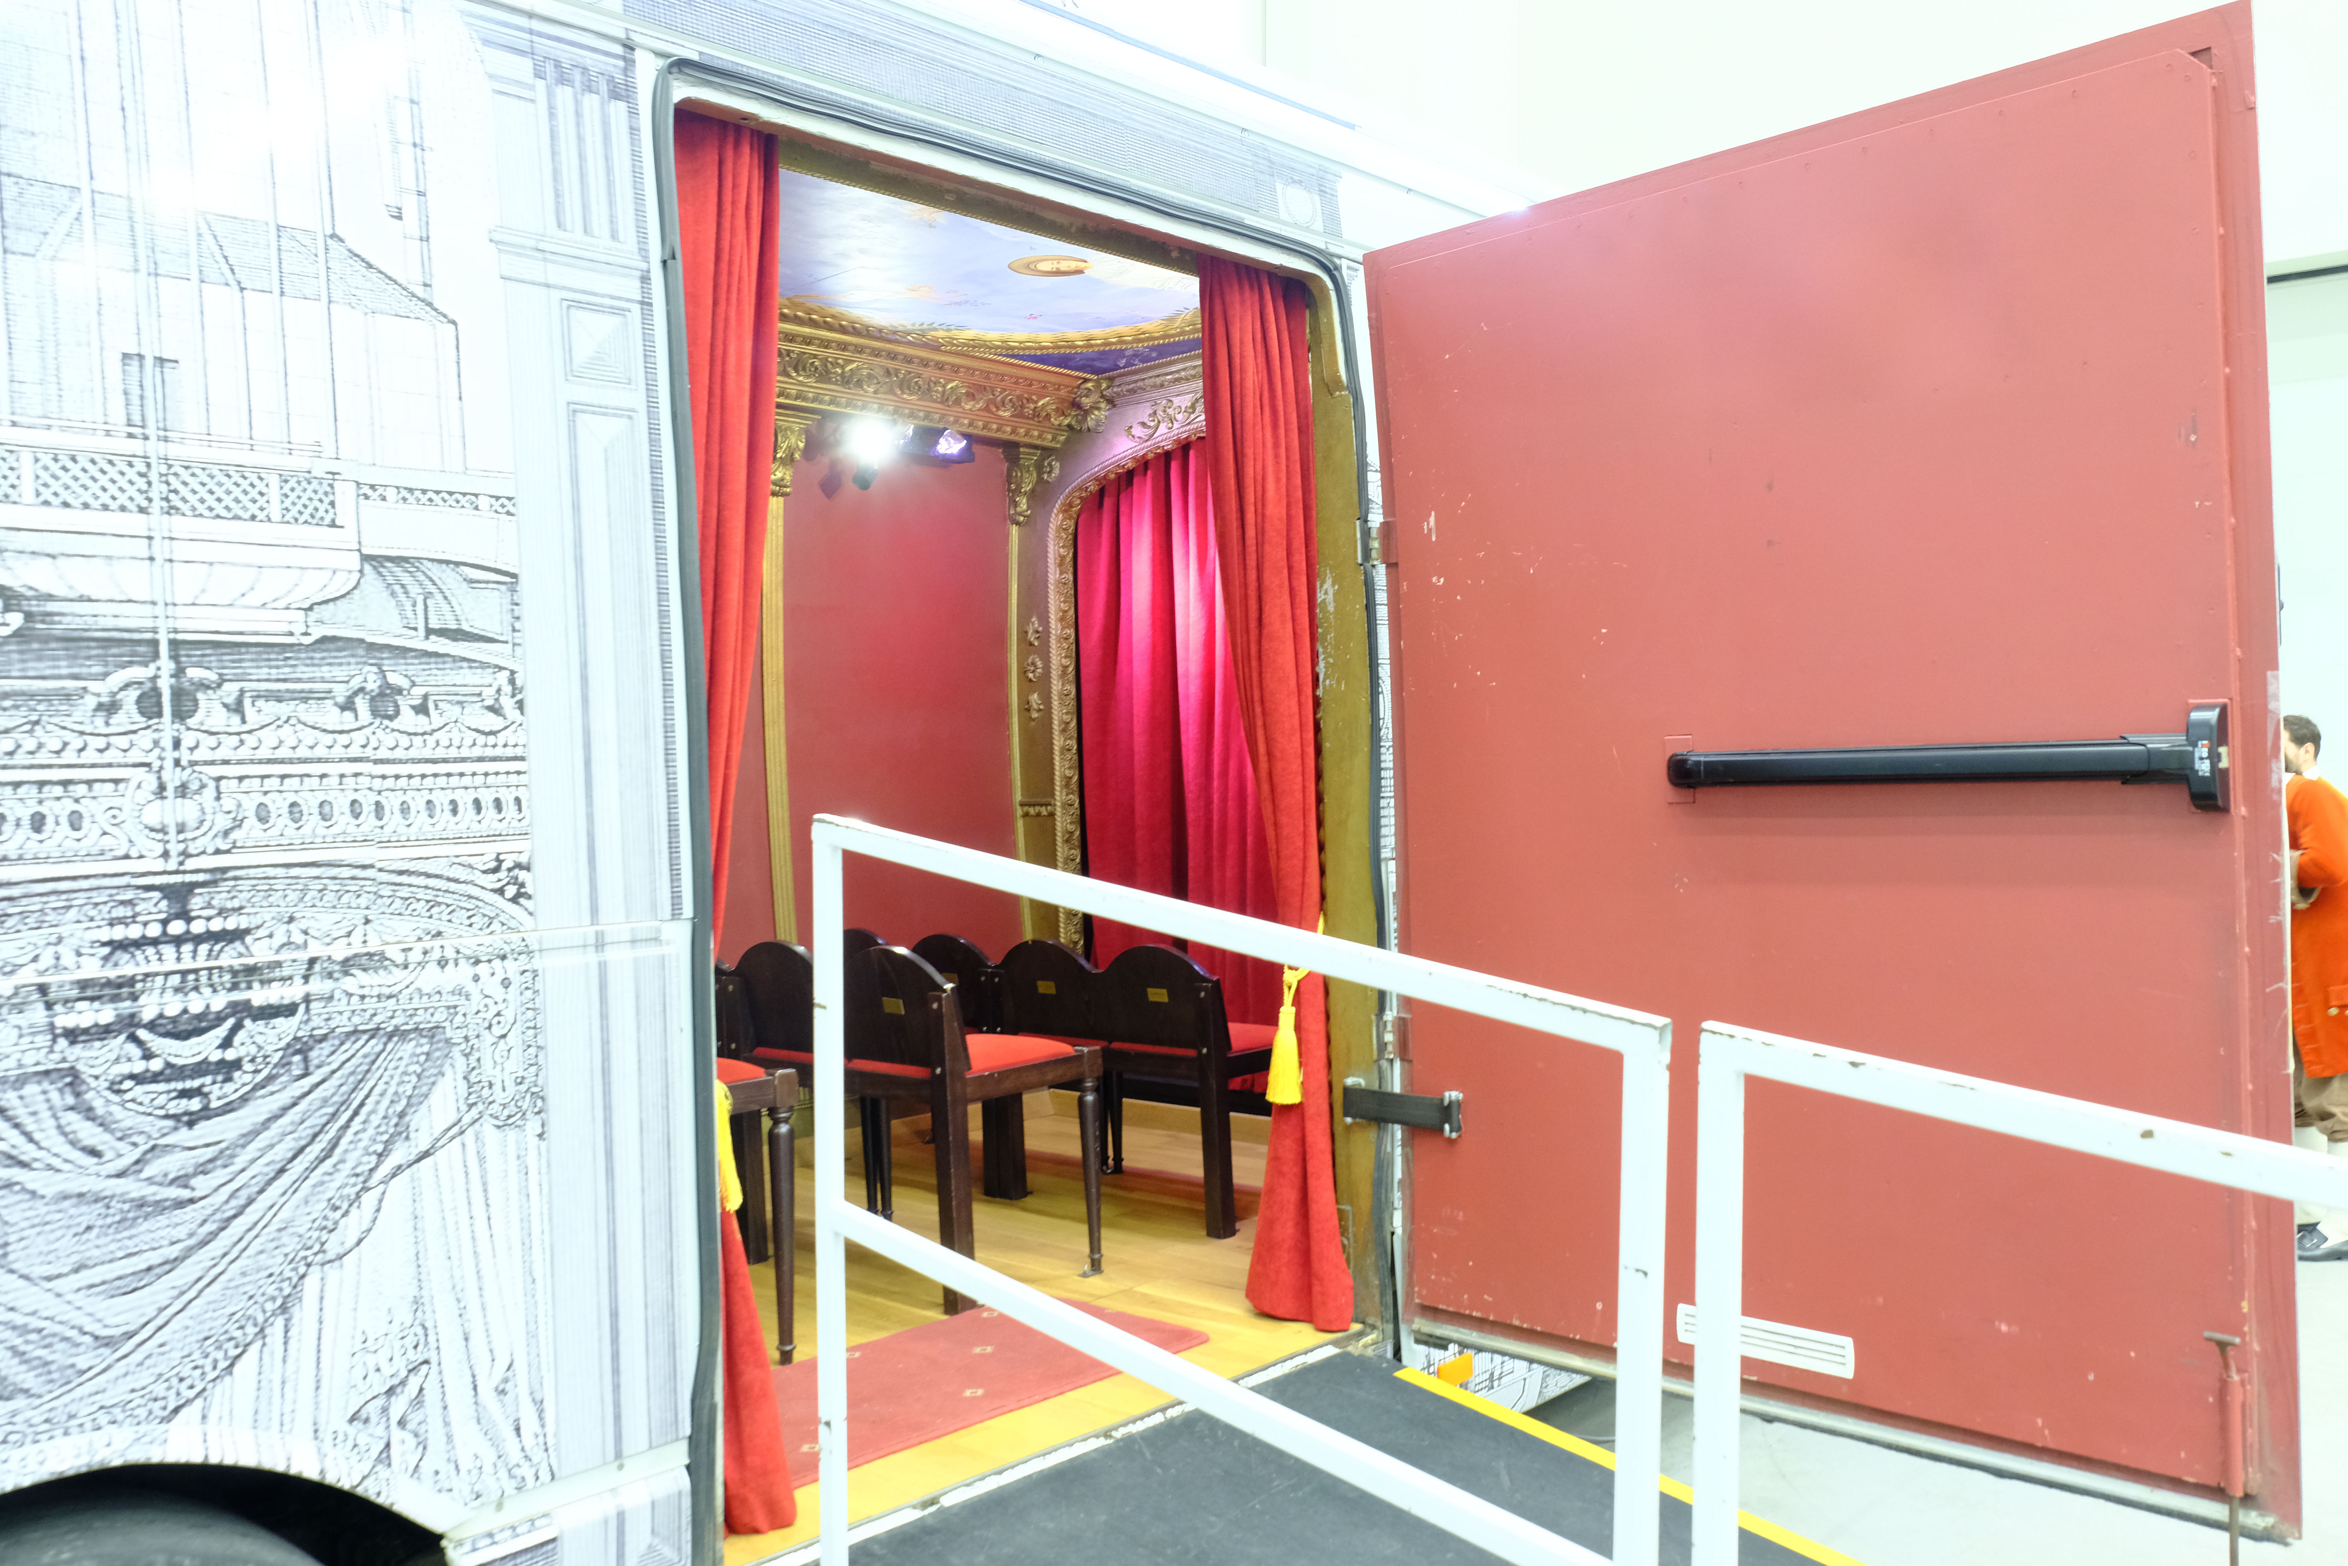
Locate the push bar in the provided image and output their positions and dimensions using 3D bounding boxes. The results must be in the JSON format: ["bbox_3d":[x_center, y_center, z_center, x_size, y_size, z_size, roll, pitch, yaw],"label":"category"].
[{"bbox_3d":[1.112,-0.027,2.627,0.785,0.149,0.078,-2,0,44],"label":"push bar"}]

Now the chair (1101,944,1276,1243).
[{"bbox_3d":[0.075,0.708,4.241,0.437,0.663,0.369,-2,0,-45],"label":"chair"}]

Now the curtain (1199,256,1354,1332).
[{"bbox_3d":[0.155,0.044,3.341,0.291,1.986,0.218,-2,0,-45],"label":"curtain"}]

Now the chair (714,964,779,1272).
[{"bbox_3d":[-0.954,0.708,4.278,0.458,0.718,0.369,-2,0,-45],"label":"chair"}]

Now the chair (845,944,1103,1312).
[{"bbox_3d":[-0.429,0.694,3.745,0.458,0.718,0.369,-2,0,-45],"label":"chair"}]

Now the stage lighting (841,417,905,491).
[{"bbox_3d":[-0.902,-0.983,5.276,0.166,0.208,0.177,-2,0,-45],"label":"stage lighting"}]

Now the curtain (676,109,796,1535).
[{"bbox_3d":[-0.689,0.071,2.502,0.281,1.976,0.208,-2,0,-45],"label":"curtain"}]

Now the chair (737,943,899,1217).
[{"bbox_3d":[-0.688,0.701,4.008,0.458,0.718,0.369,-2,0,-45],"label":"chair"}]

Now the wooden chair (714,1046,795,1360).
[{"bbox_3d":[-0.973,0.680,3.210,0.452,0.775,0.369,-2,0,-45],"label":"wooden chair"}]

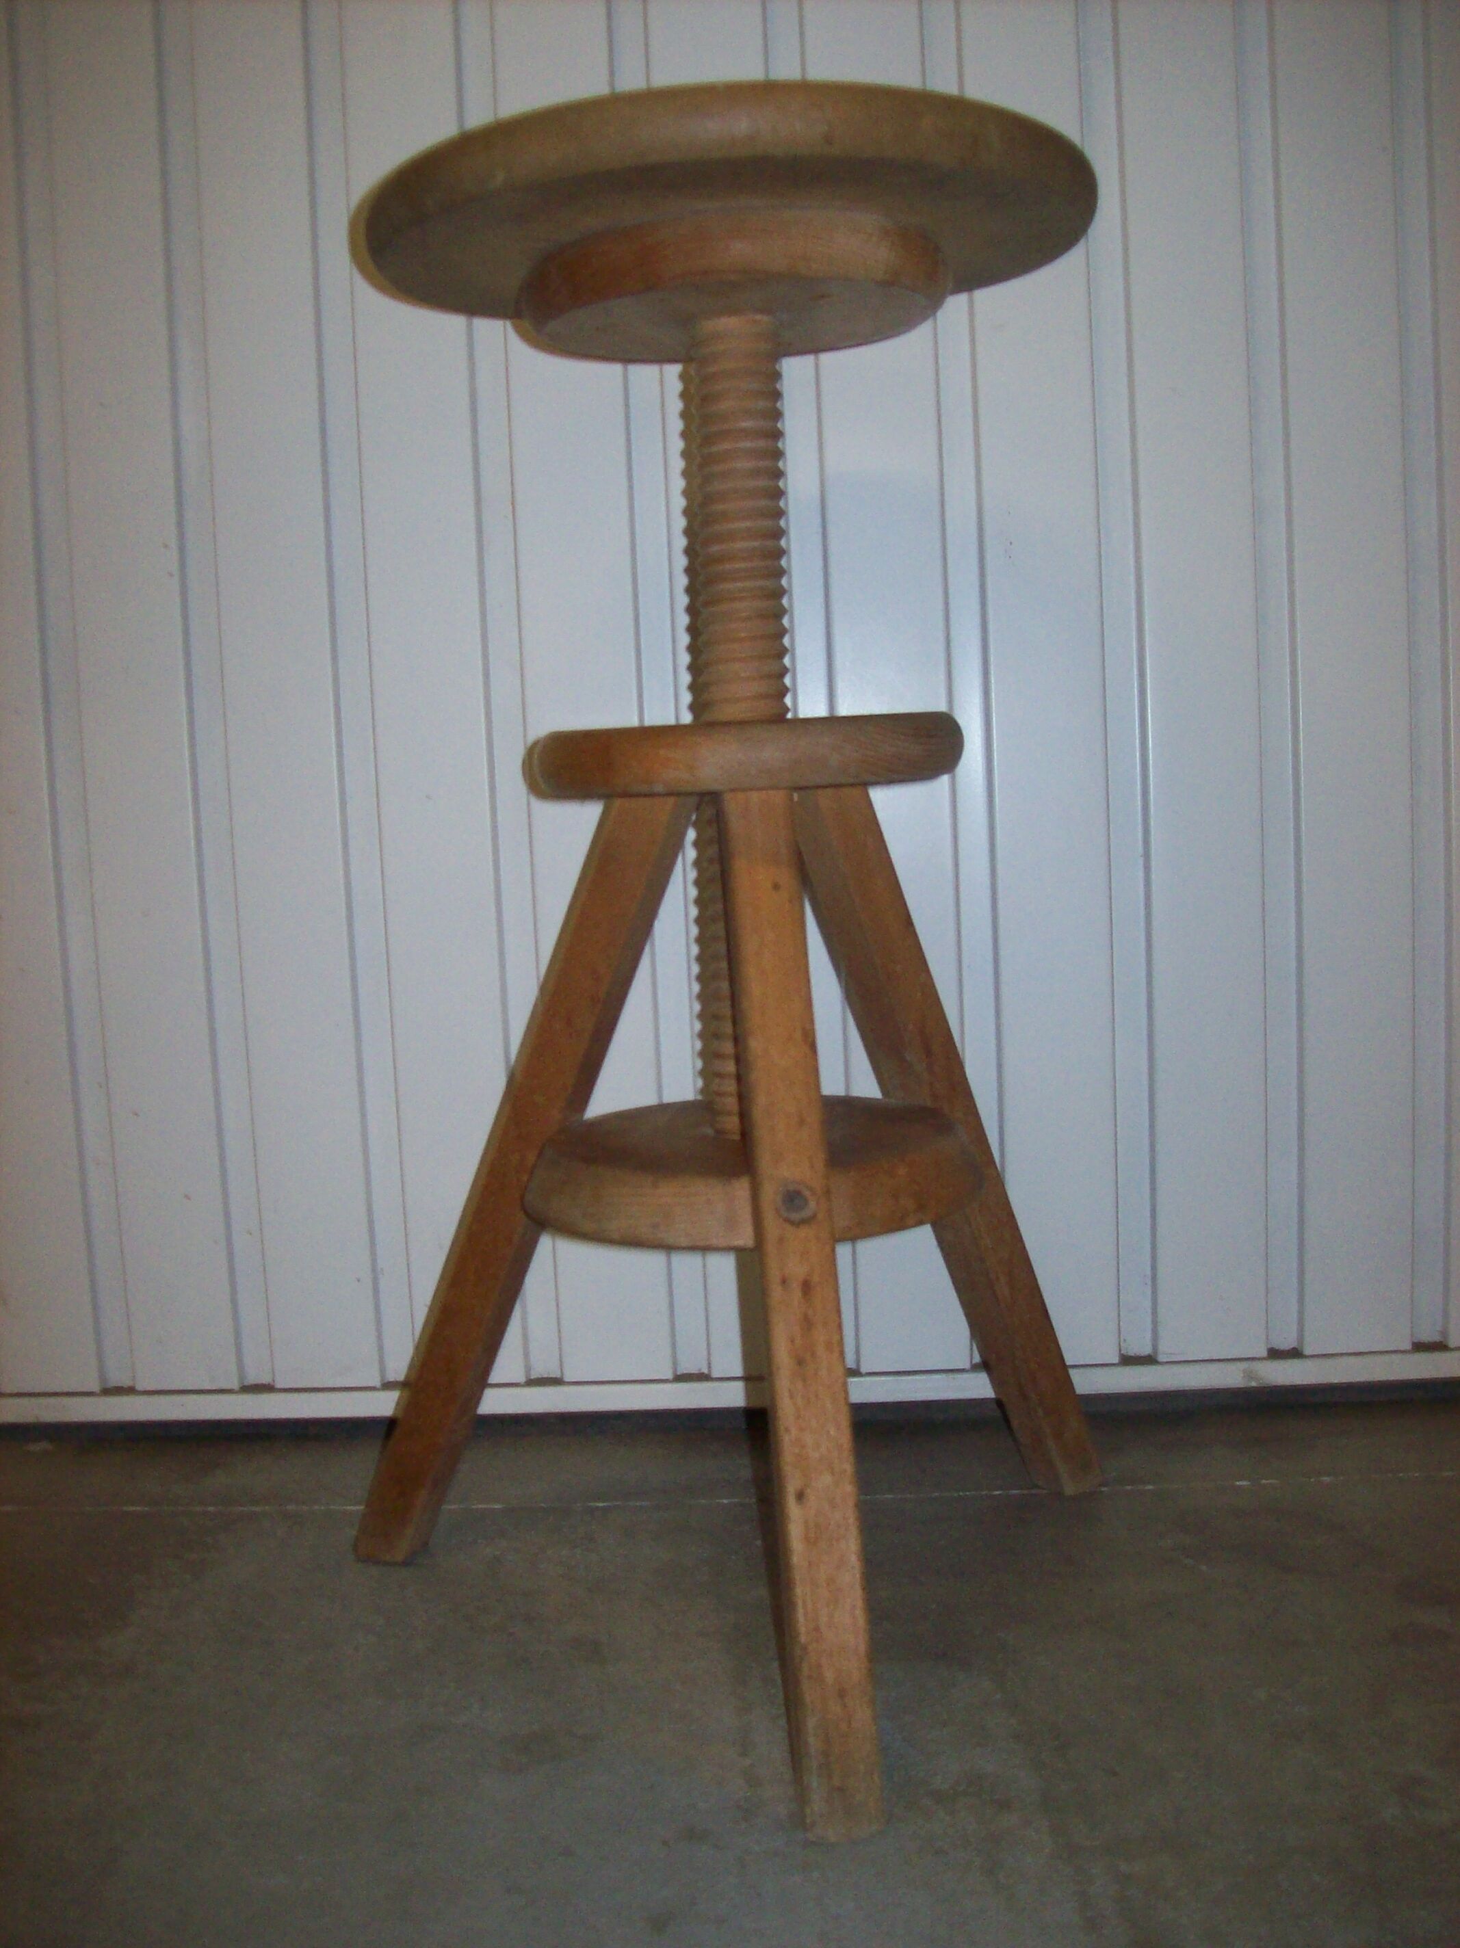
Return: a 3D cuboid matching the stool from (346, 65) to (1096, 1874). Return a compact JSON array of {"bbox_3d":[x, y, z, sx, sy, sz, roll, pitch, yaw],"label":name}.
[{"bbox_3d":[0.017,-0.023,0.991,0.430,0.719,0.423,-3,6,-8],"label":"stool"}]

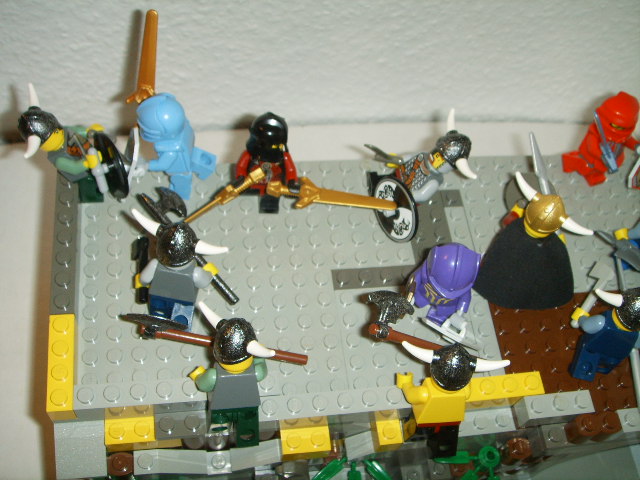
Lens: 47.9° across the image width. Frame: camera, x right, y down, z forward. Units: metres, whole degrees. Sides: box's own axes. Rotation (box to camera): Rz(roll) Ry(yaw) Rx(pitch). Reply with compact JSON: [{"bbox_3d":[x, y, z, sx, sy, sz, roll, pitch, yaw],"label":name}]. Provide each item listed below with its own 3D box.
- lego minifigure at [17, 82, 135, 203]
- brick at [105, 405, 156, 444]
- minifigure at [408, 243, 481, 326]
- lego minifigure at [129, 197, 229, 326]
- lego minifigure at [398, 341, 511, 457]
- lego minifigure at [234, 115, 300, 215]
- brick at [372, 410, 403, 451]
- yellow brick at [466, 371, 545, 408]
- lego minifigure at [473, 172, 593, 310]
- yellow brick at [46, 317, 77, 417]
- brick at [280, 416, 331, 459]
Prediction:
[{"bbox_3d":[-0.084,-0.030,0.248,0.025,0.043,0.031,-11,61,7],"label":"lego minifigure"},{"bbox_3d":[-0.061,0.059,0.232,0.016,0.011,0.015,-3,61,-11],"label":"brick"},{"bbox_3d":[0.040,0.016,0.241,0.023,0.042,0.018,14,59,-1],"label":"minifigure"},{"bbox_3d":[-0.045,0.011,0.231,0.031,0.043,0.018,12,48,-2],"label":"lego minifigure"},{"bbox_3d":[0.038,0.049,0.224,0.032,0.044,0.018,4,45,-7],"label":"lego minifigure"},{"bbox_3d":[-0.019,-0.027,0.255,0.022,0.043,0.017,-3,61,-11],"label":"lego minifigure"},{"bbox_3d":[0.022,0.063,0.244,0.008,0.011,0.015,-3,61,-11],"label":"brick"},{"bbox_3d":[0.058,0.051,0.242,0.032,0.011,0.008,-3,61,-11],"label":"yellow brick"},{"bbox_3d":[0.075,0.005,0.253,0.035,0.044,0.027,26,60,6],"label":"lego minifigure"},{"bbox_3d":[-0.080,0.040,0.225,0.008,0.011,0.032,-3,61,-11],"label":"yellow brick"},{"bbox_3d":[-0.006,0.064,0.239,0.016,0.011,0.015,-3,61,-11],"label":"brick"}]

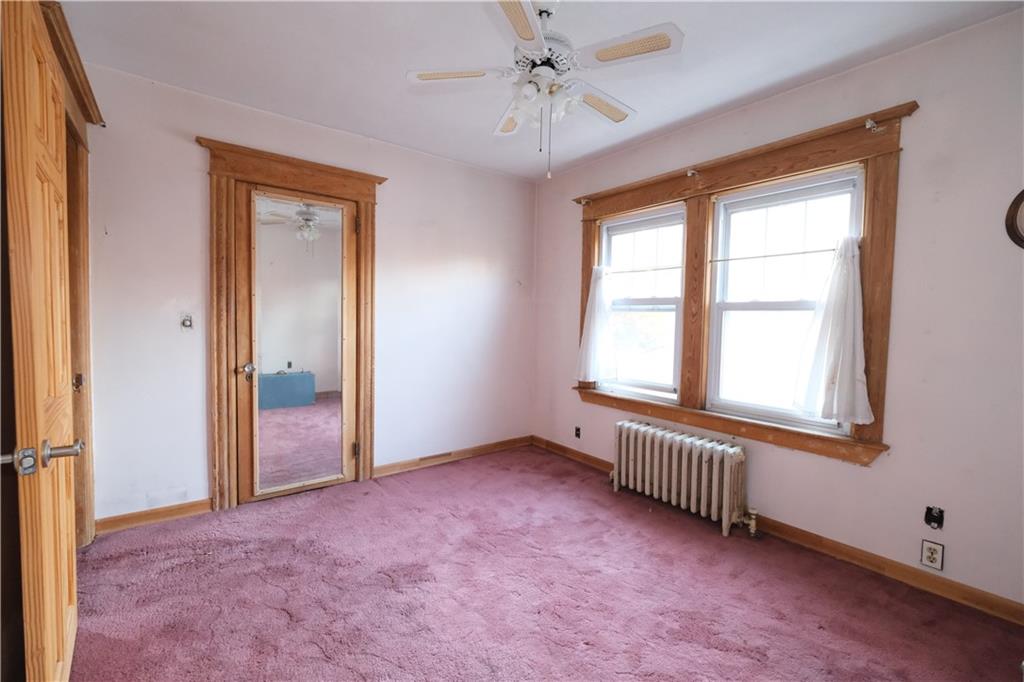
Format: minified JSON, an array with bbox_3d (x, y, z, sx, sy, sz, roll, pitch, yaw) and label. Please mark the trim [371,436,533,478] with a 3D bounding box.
[{"bbox_3d":[-0.412,0.974,3.663,1.556,0.090,0.020,-1,3,-38],"label":"trim"}]

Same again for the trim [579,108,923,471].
[{"bbox_3d":[1.193,-0.295,2.823,0.102,1.696,2.108,-1,3,-38],"label":"trim"}]

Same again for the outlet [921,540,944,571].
[{"bbox_3d":[1.912,0.974,1.940,0.012,0.113,0.071,-1,3,-38],"label":"outlet"}]

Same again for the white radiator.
[{"bbox_3d":[1.043,0.836,2.764,0.184,0.504,0.824,-1,3,-38],"label":"white radiator"}]

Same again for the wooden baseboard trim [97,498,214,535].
[{"bbox_3d":[-2.010,0.993,2.421,0.510,0.090,0.020,-1,3,-38],"label":"wooden baseboard trim"}]

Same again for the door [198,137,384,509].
[{"bbox_3d":[-1.387,-0.071,2.846,1.110,2.196,0.102,-1,3,-38],"label":"door"}]

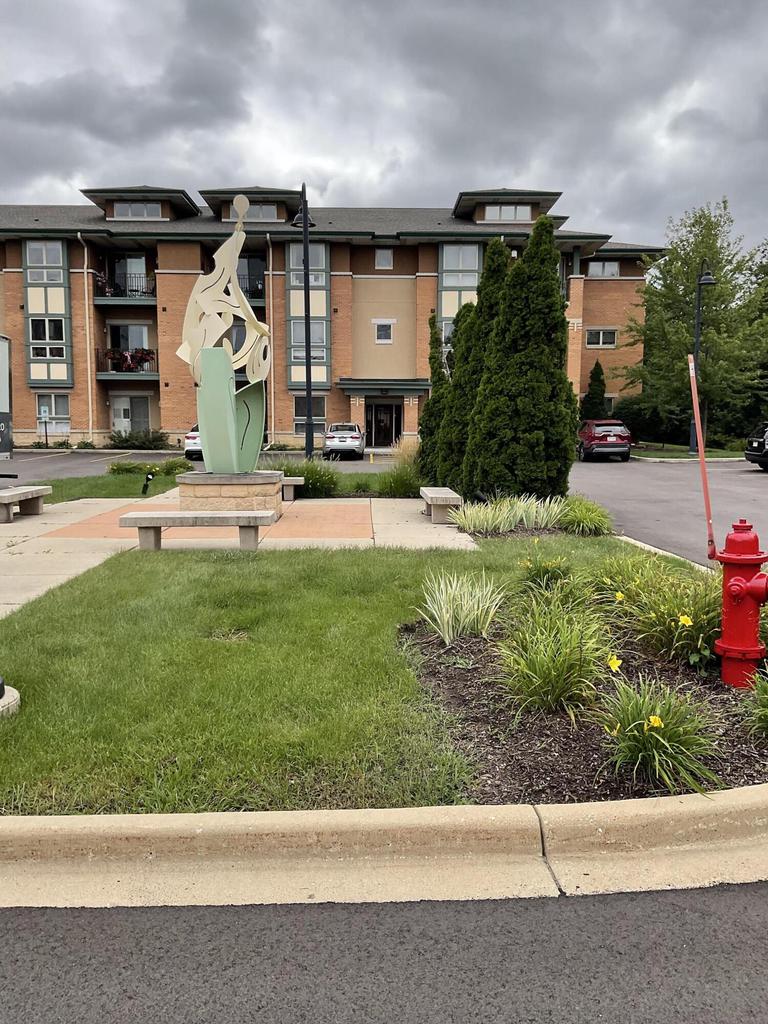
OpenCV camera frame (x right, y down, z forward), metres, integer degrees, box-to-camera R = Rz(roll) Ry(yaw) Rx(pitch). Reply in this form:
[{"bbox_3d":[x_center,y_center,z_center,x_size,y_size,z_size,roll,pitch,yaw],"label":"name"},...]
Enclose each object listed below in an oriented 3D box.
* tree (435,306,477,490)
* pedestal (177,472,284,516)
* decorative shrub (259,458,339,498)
[{"bbox_3d":[1.921,-2.705,20.223,1.300,4.250,1.300,0,6,0],"label":"tree"},{"bbox_3d":[-2.422,-0.248,13.824,1.580,0.720,1.400,0,6,-2],"label":"pedestal"},{"bbox_3d":[-1.664,-0.722,17.251,1.500,0.760,1.200,0,7,0],"label":"decorative shrub"}]

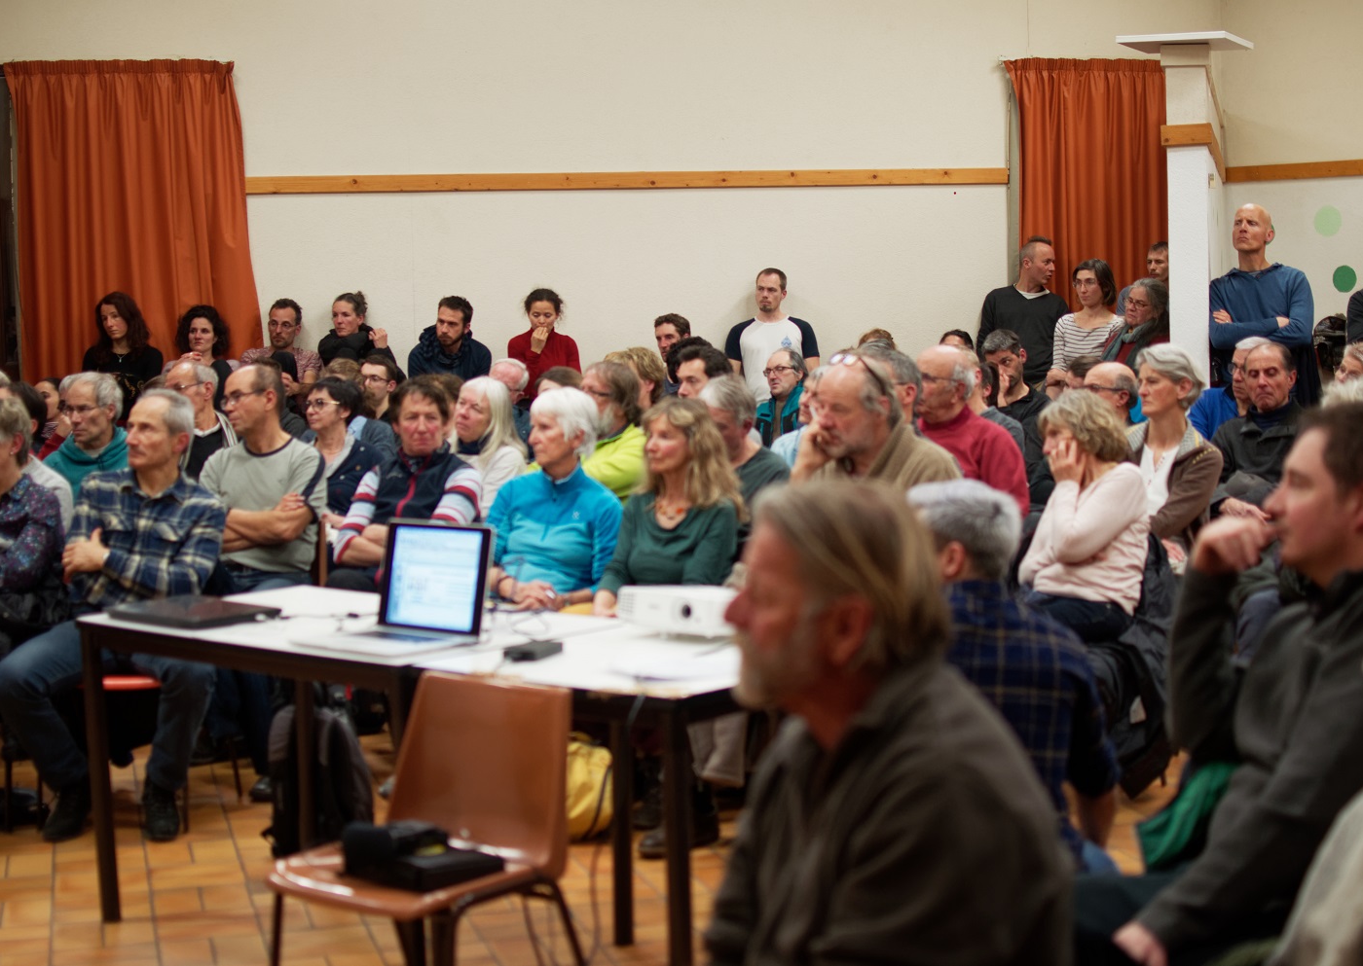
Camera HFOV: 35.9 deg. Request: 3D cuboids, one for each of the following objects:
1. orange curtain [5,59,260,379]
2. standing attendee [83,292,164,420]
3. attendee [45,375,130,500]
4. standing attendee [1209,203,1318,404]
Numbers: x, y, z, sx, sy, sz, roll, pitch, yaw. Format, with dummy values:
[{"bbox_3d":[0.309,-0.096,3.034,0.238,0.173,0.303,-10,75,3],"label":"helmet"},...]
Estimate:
[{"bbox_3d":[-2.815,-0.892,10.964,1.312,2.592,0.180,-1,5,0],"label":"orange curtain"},{"bbox_3d":[-2.724,-0.117,10.269,0.450,1.630,0.320,-2,5,-9],"label":"standing attendee"},{"bbox_3d":[-2.094,0.278,7.239,0.500,1.304,0.800,1,5,20],"label":"attendee"},{"bbox_3d":[2.700,-0.381,9.884,0.560,1.844,0.360,1,6,25],"label":"standing attendee"}]

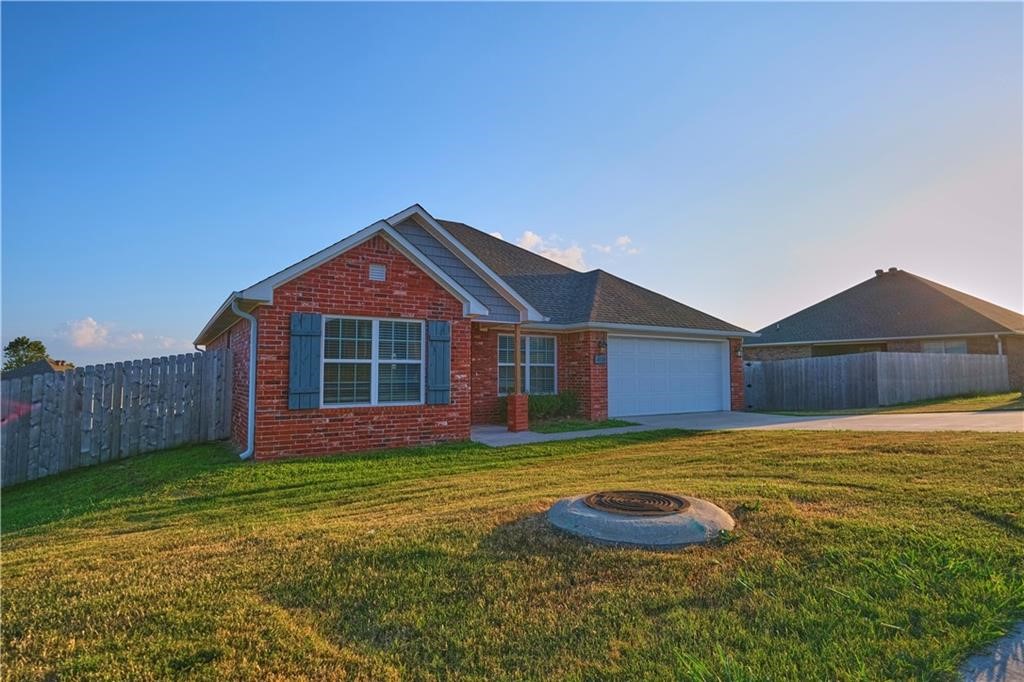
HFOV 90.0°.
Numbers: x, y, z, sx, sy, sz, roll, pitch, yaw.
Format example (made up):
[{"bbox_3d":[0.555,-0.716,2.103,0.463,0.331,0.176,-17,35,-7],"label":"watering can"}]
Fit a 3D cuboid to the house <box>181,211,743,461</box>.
[{"bbox_3d":[-1.969,-0.914,17.353,14.480,6.650,14.080,2,-4,-34],"label":"house"}]

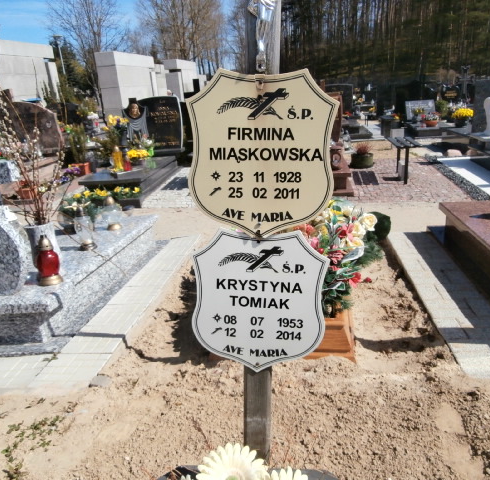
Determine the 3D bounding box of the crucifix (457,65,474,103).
[{"bbox_3d":[6.709,-4.762,13.500,0.440,1.080,0.120,0,18,8],"label":"crucifix"}]

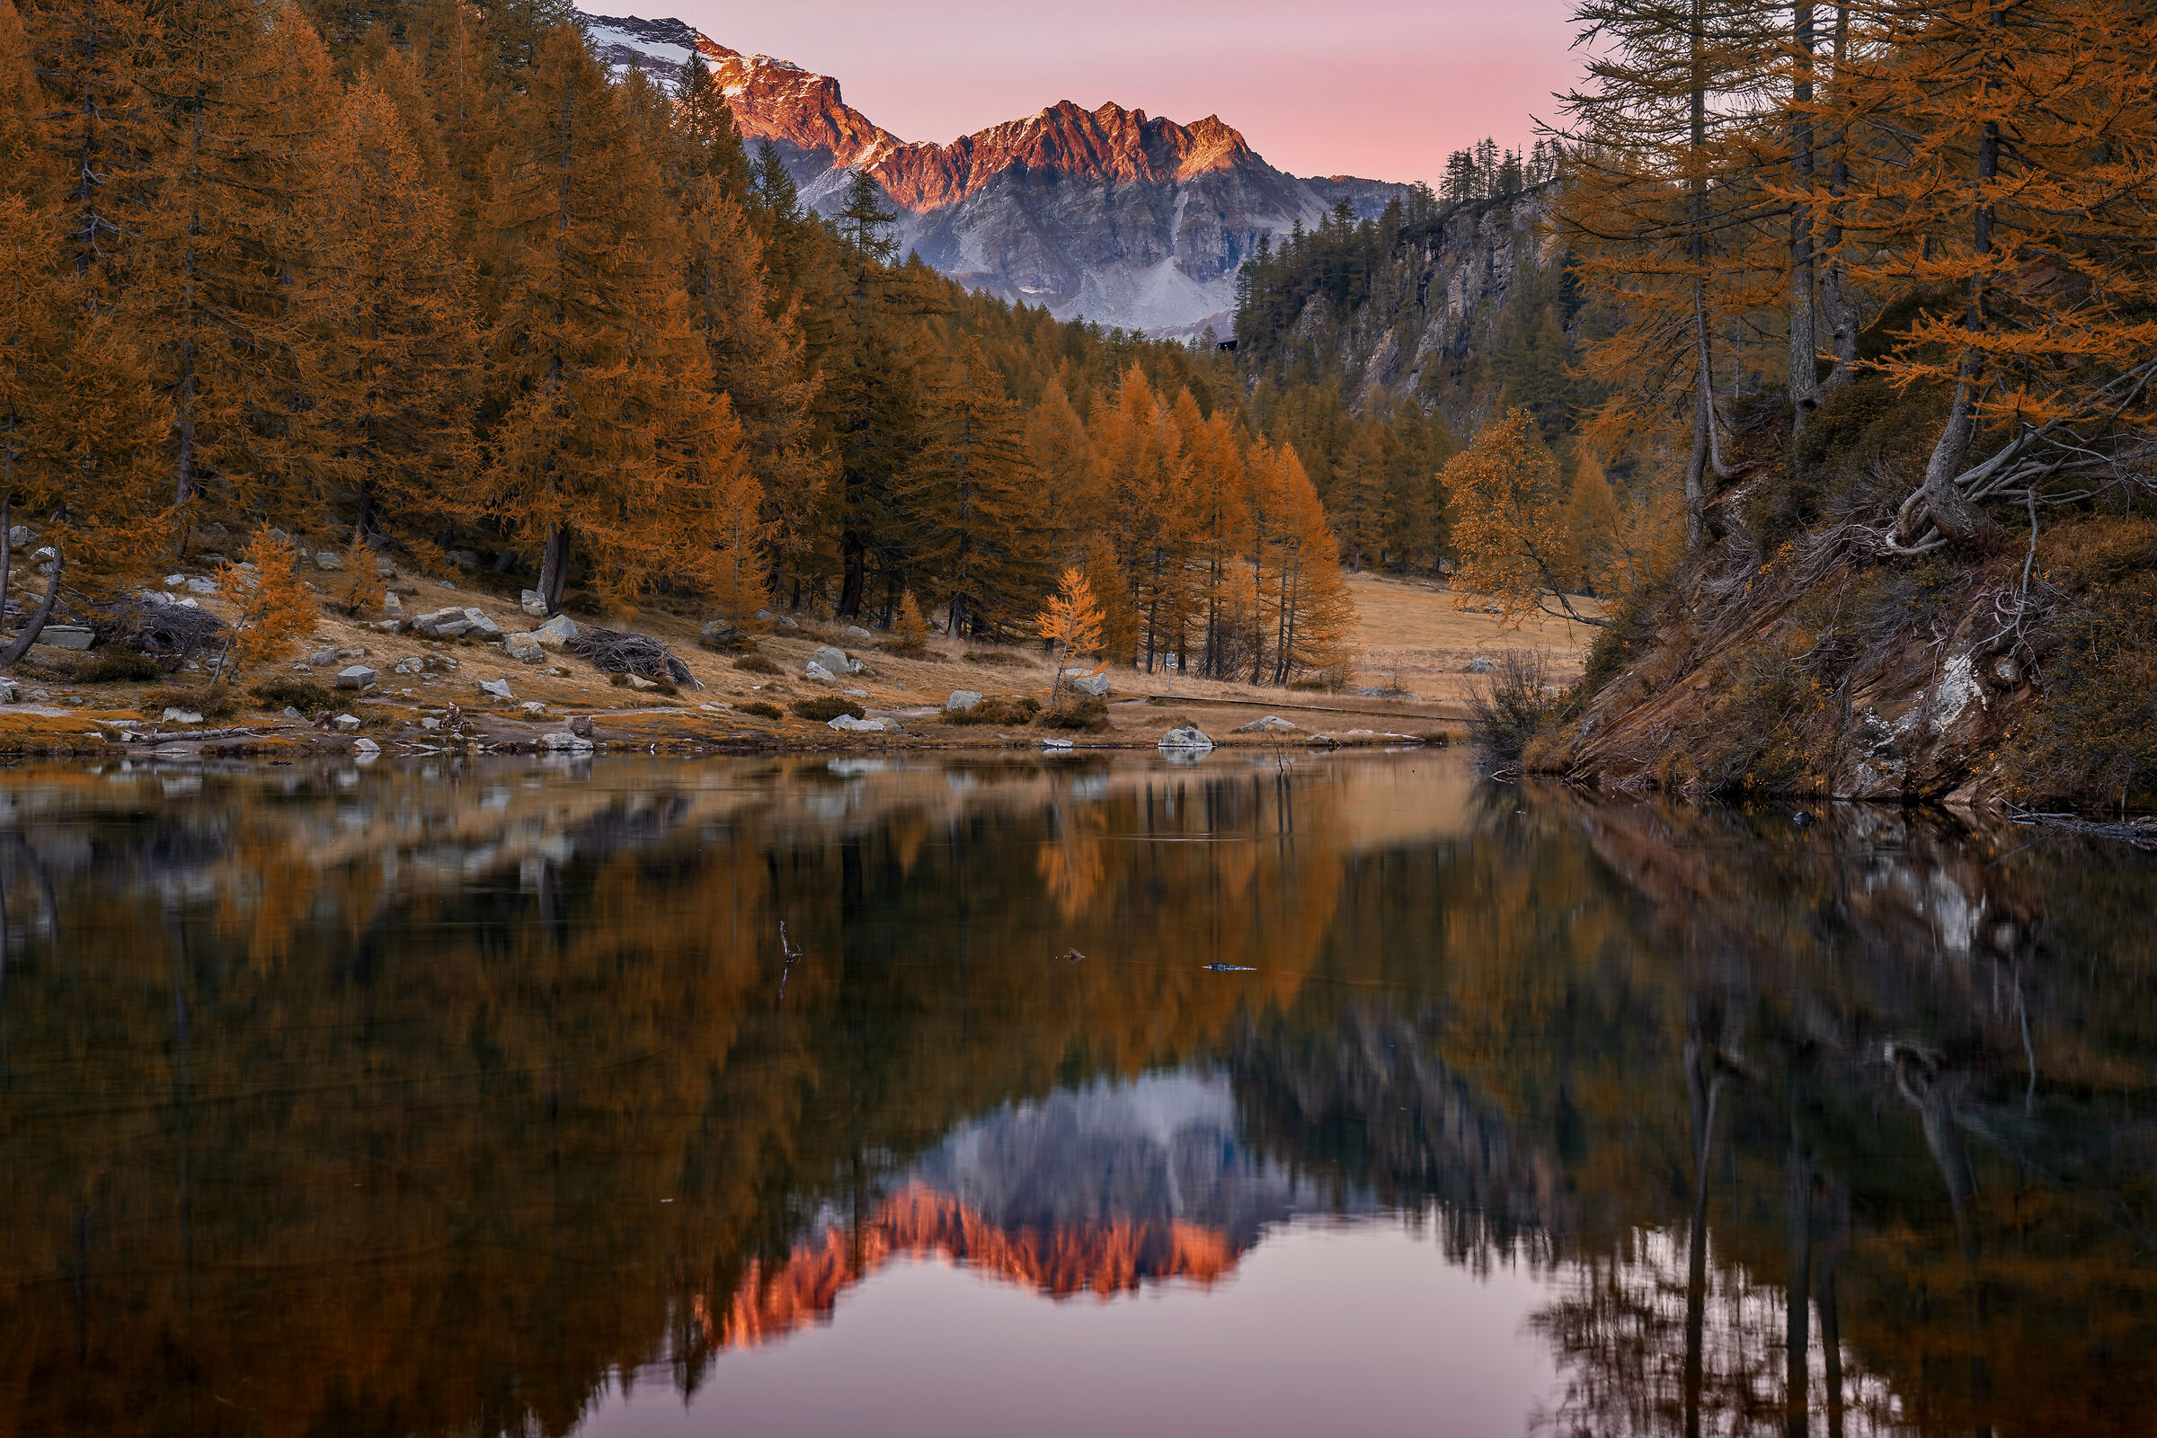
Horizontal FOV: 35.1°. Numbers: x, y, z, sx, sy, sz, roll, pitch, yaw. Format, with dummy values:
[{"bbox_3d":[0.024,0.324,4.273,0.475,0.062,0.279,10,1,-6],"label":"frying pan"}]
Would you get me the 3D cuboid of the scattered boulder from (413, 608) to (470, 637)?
[{"bbox_3d":[-20.798,-3.121,111.500,1.850,0.950,1.450,0,0,-11],"label":"scattered boulder"}]

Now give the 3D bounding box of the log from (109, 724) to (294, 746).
[{"bbox_3d":[-21.172,0.354,82.500,4.270,0.300,0.340,-5,3,-31],"label":"log"}]

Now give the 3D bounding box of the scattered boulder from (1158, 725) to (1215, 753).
[{"bbox_3d":[3.326,0.635,104.500,1.700,0.850,1.350,0,0,2],"label":"scattered boulder"}]

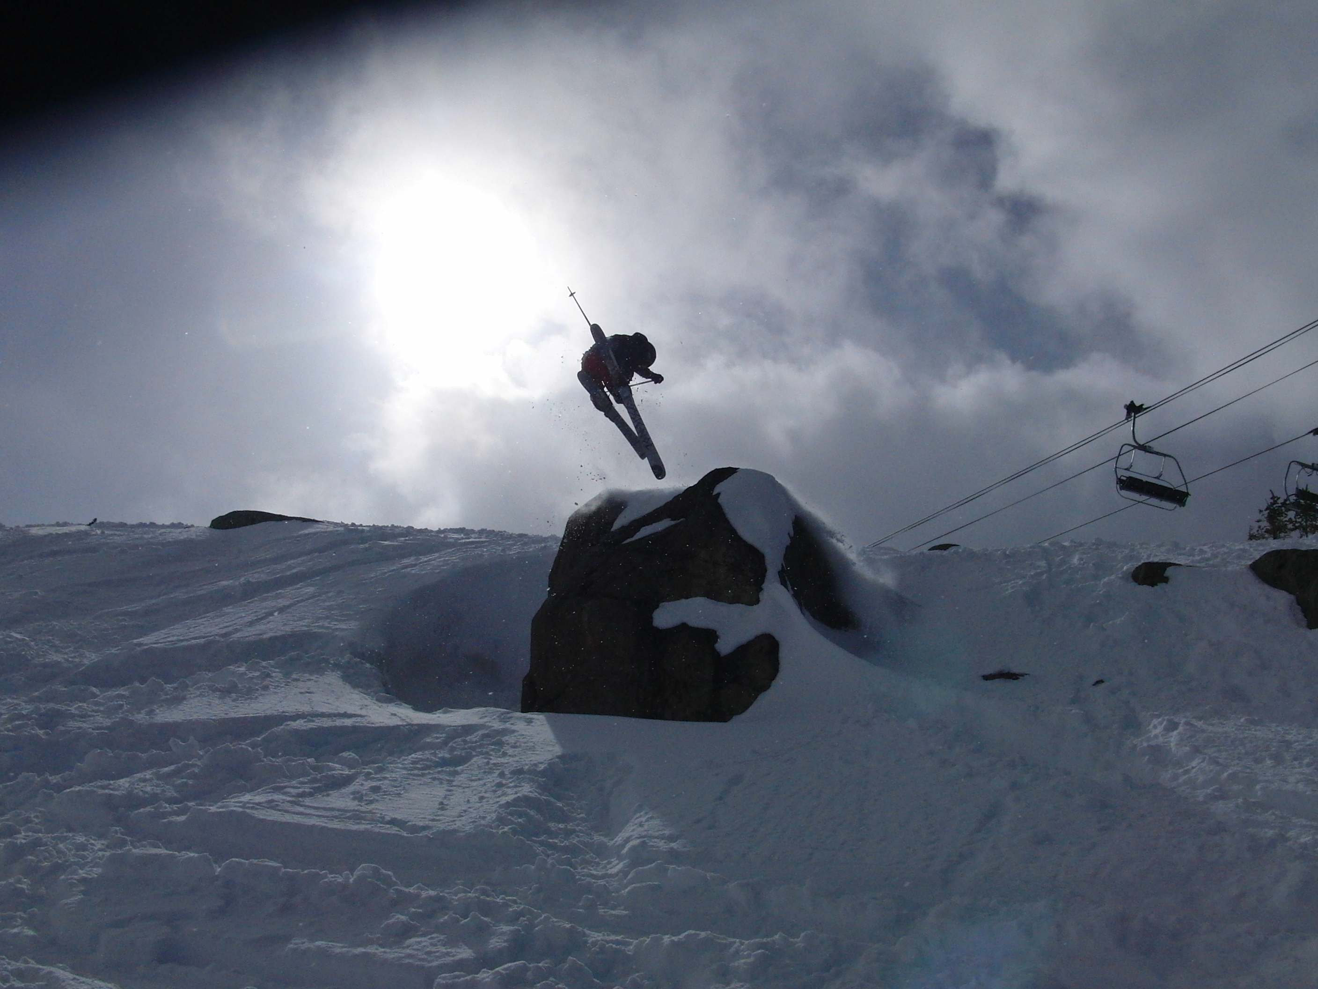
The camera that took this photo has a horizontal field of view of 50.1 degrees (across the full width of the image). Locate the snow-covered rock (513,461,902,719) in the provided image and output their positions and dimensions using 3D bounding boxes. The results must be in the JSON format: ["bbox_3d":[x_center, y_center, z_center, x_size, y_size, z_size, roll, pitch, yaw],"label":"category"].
[{"bbox_3d":[0.540,1.000,13.900,3.600,2.500,2.900,0,-14,6],"label":"snow-covered rock"}]

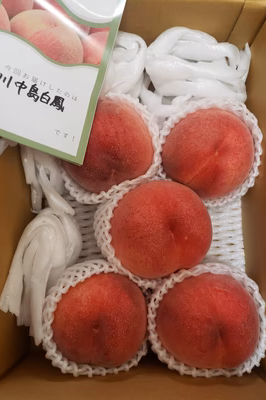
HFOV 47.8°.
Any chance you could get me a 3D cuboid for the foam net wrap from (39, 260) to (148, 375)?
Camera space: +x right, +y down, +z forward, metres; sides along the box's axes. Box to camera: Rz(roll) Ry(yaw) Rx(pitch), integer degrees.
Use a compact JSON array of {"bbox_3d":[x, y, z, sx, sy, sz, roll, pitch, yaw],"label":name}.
[{"bbox_3d":[-0.035,0.105,0.276,0.097,0.074,0.098,0,82,0],"label":"foam net wrap"}]

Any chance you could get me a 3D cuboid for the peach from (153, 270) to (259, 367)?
[{"bbox_3d":[0.066,0.106,0.270,0.089,0.081,0.083,0,82,0],"label":"peach"}]

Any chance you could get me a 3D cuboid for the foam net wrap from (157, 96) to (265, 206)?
[{"bbox_3d":[0.075,-0.046,0.295,0.097,0.074,0.099,0,82,0],"label":"foam net wrap"}]

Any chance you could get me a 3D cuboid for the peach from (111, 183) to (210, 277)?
[{"bbox_3d":[0.025,0.025,0.266,0.088,0.081,0.087,0,82,0],"label":"peach"}]

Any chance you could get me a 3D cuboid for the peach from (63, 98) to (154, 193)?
[{"bbox_3d":[-0.022,-0.051,0.289,0.087,0.080,0.088,0,82,0],"label":"peach"}]

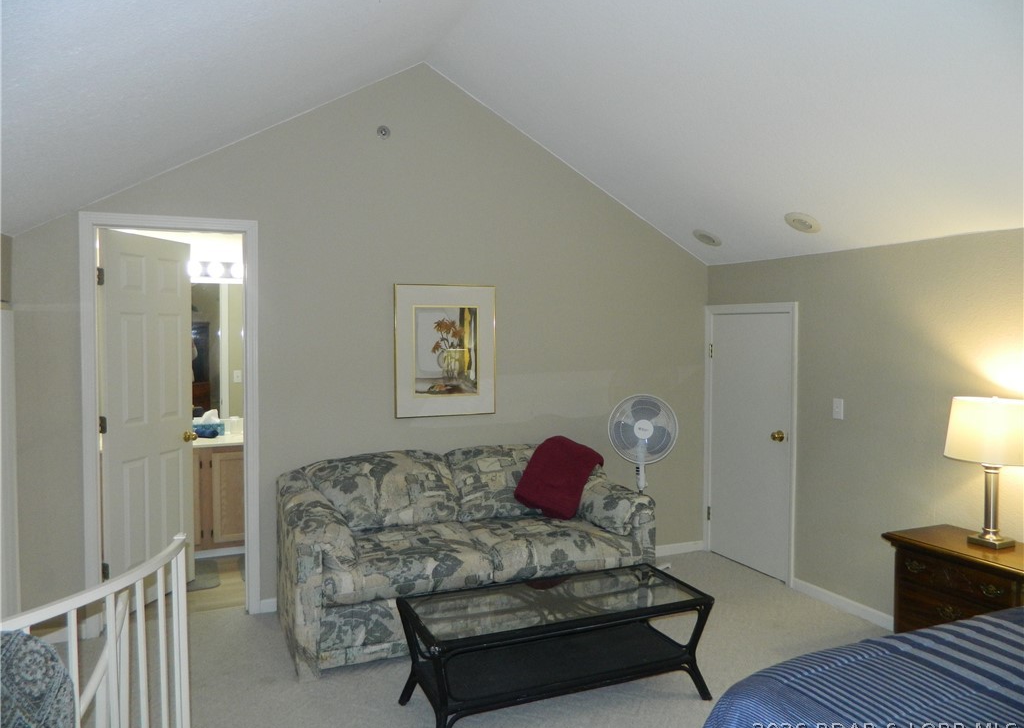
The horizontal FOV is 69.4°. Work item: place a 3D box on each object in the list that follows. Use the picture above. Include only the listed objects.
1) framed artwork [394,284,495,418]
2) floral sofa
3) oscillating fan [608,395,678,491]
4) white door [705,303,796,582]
[{"bbox_3d":[-0.385,-0.076,4.382,0.620,0.772,0.030,-1,3,-23],"label":"framed artwork"},{"bbox_3d":[-0.231,0.926,4.009,1.920,0.880,0.830,-1,3,-23],"label":"floral sofa"},{"bbox_3d":[0.825,0.769,4.663,0.460,1.150,0.430,1,3,10],"label":"oscillating fan"},{"bbox_3d":[1.550,0.477,4.851,0.060,1.710,0.820,-1,3,-23],"label":"white door"}]

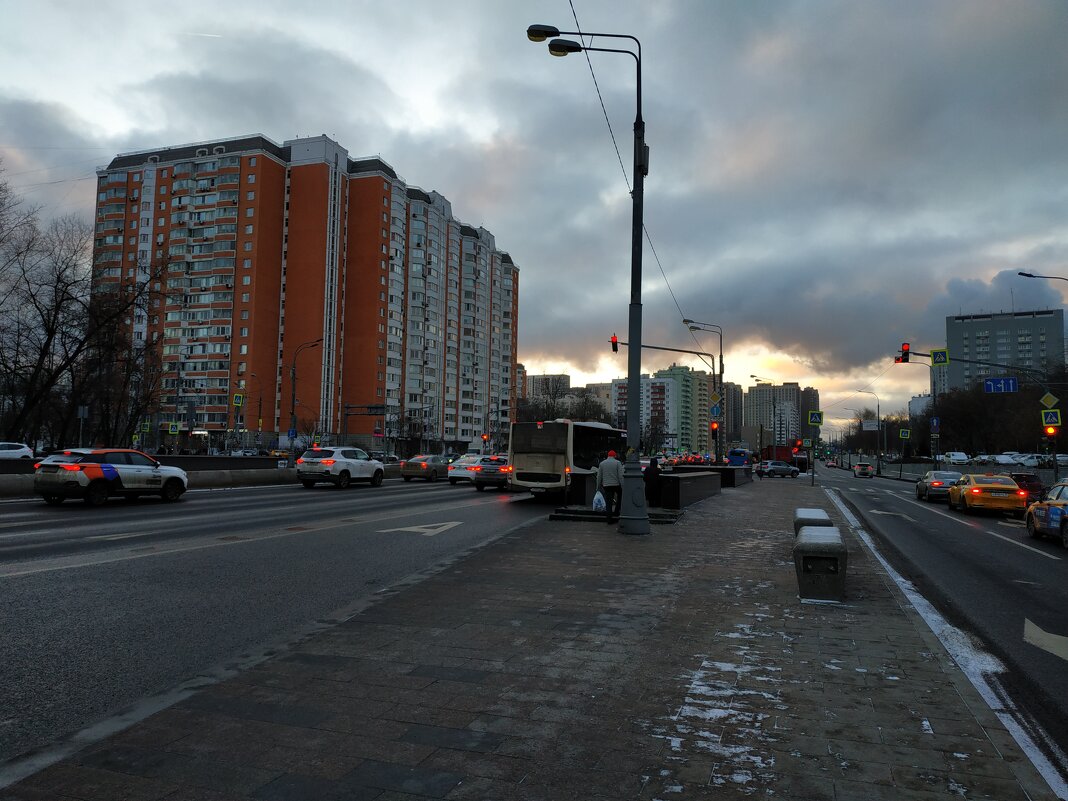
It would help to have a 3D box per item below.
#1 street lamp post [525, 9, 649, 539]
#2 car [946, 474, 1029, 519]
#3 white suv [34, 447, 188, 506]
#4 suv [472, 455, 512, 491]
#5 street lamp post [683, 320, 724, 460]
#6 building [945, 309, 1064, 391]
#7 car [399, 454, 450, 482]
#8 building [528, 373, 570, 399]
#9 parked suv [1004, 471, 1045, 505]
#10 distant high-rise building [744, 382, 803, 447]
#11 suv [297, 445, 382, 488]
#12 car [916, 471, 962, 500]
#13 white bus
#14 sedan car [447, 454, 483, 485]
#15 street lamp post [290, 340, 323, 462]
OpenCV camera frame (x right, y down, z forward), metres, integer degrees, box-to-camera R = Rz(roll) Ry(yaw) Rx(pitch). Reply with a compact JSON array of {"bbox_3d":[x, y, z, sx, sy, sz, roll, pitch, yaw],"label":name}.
[{"bbox_3d":[1.180,-2.939,16.860,3.068,11.641,0.690,0,-4,20],"label":"street lamp post"},{"bbox_3d":[16.718,3.463,27.557,1.840,1.460,4.700,0,-4,20],"label":"car"},{"bbox_3d":[-13.325,2.414,23.734,1.840,1.690,4.480,0,-4,20],"label":"white suv"},{"bbox_3d":[-1.172,3.421,34.609,1.820,1.580,4.350,0,-4,18],"label":"suv"},{"bbox_3d":[12.172,0.137,52.460,2.800,11.300,1.000,0,-4,18],"label":"street lamp post"},{"bbox_3d":[174.312,-3.638,274.528,35.957,54.628,17.000,-1,-5,30],"label":"building"},{"bbox_3d":[-5.845,3.906,42.548,1.800,1.460,4.620,0,-4,20],"label":"car"},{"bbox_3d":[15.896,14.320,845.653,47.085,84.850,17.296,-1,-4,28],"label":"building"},{"bbox_3d":[23.797,4.330,37.088,1.800,1.500,4.400,0,-4,20],"label":"parked suv"},{"bbox_3d":[246.837,23.145,759.550,52.000,80.000,20.000,-1,-4,25],"label":"distant high-rise building"},{"bbox_3d":[-8.821,3.092,34.337,1.920,1.790,4.770,0,-4,20],"label":"suv"},{"bbox_3d":[21.345,4.447,38.817,1.840,1.460,4.750,0,-4,20],"label":"car"},{"bbox_3d":[2.125,2.677,33.187,2.520,3.050,12.000,0,-4,18],"label":"white bus"},{"bbox_3d":[-2.778,3.733,38.943,1.750,1.470,4.450,0,-4,18],"label":"sedan car"},{"bbox_3d":[-19.989,0.282,64.991,2.928,11.362,0.550,0,-4,20],"label":"street lamp post"}]

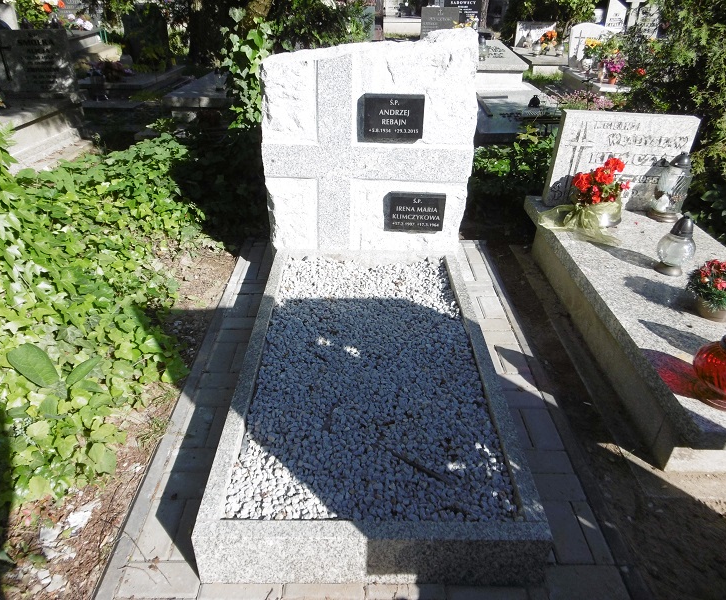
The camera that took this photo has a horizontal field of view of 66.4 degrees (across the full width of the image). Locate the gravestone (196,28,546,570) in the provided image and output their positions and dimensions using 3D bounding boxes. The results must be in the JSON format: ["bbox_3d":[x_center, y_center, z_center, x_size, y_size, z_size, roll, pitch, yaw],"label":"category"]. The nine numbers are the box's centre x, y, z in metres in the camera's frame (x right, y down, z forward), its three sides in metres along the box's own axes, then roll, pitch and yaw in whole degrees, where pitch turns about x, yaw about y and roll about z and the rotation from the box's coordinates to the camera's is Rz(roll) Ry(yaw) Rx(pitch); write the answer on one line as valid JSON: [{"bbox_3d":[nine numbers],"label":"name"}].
[{"bbox_3d":[0.028,-0.217,1.901,0.920,1.160,1.780,0,31,0],"label":"gravestone"}]

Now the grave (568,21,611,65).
[{"bbox_3d":[3.019,-3.292,7.160,0.680,0.520,0.100,3,31,4],"label":"grave"}]

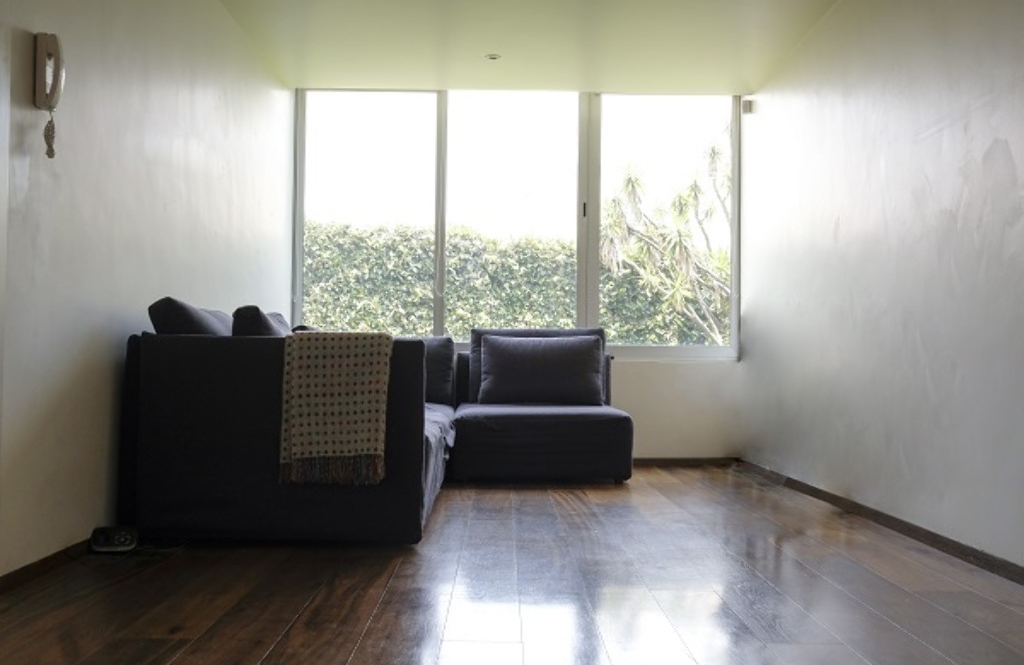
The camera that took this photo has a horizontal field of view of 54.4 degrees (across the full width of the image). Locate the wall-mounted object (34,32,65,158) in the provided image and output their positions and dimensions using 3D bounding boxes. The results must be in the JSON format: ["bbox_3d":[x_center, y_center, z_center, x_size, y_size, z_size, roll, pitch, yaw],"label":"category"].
[{"bbox_3d":[-1.377,-0.706,2.986,0.070,0.375,0.085,1,-2,0],"label":"wall-mounted object"}]

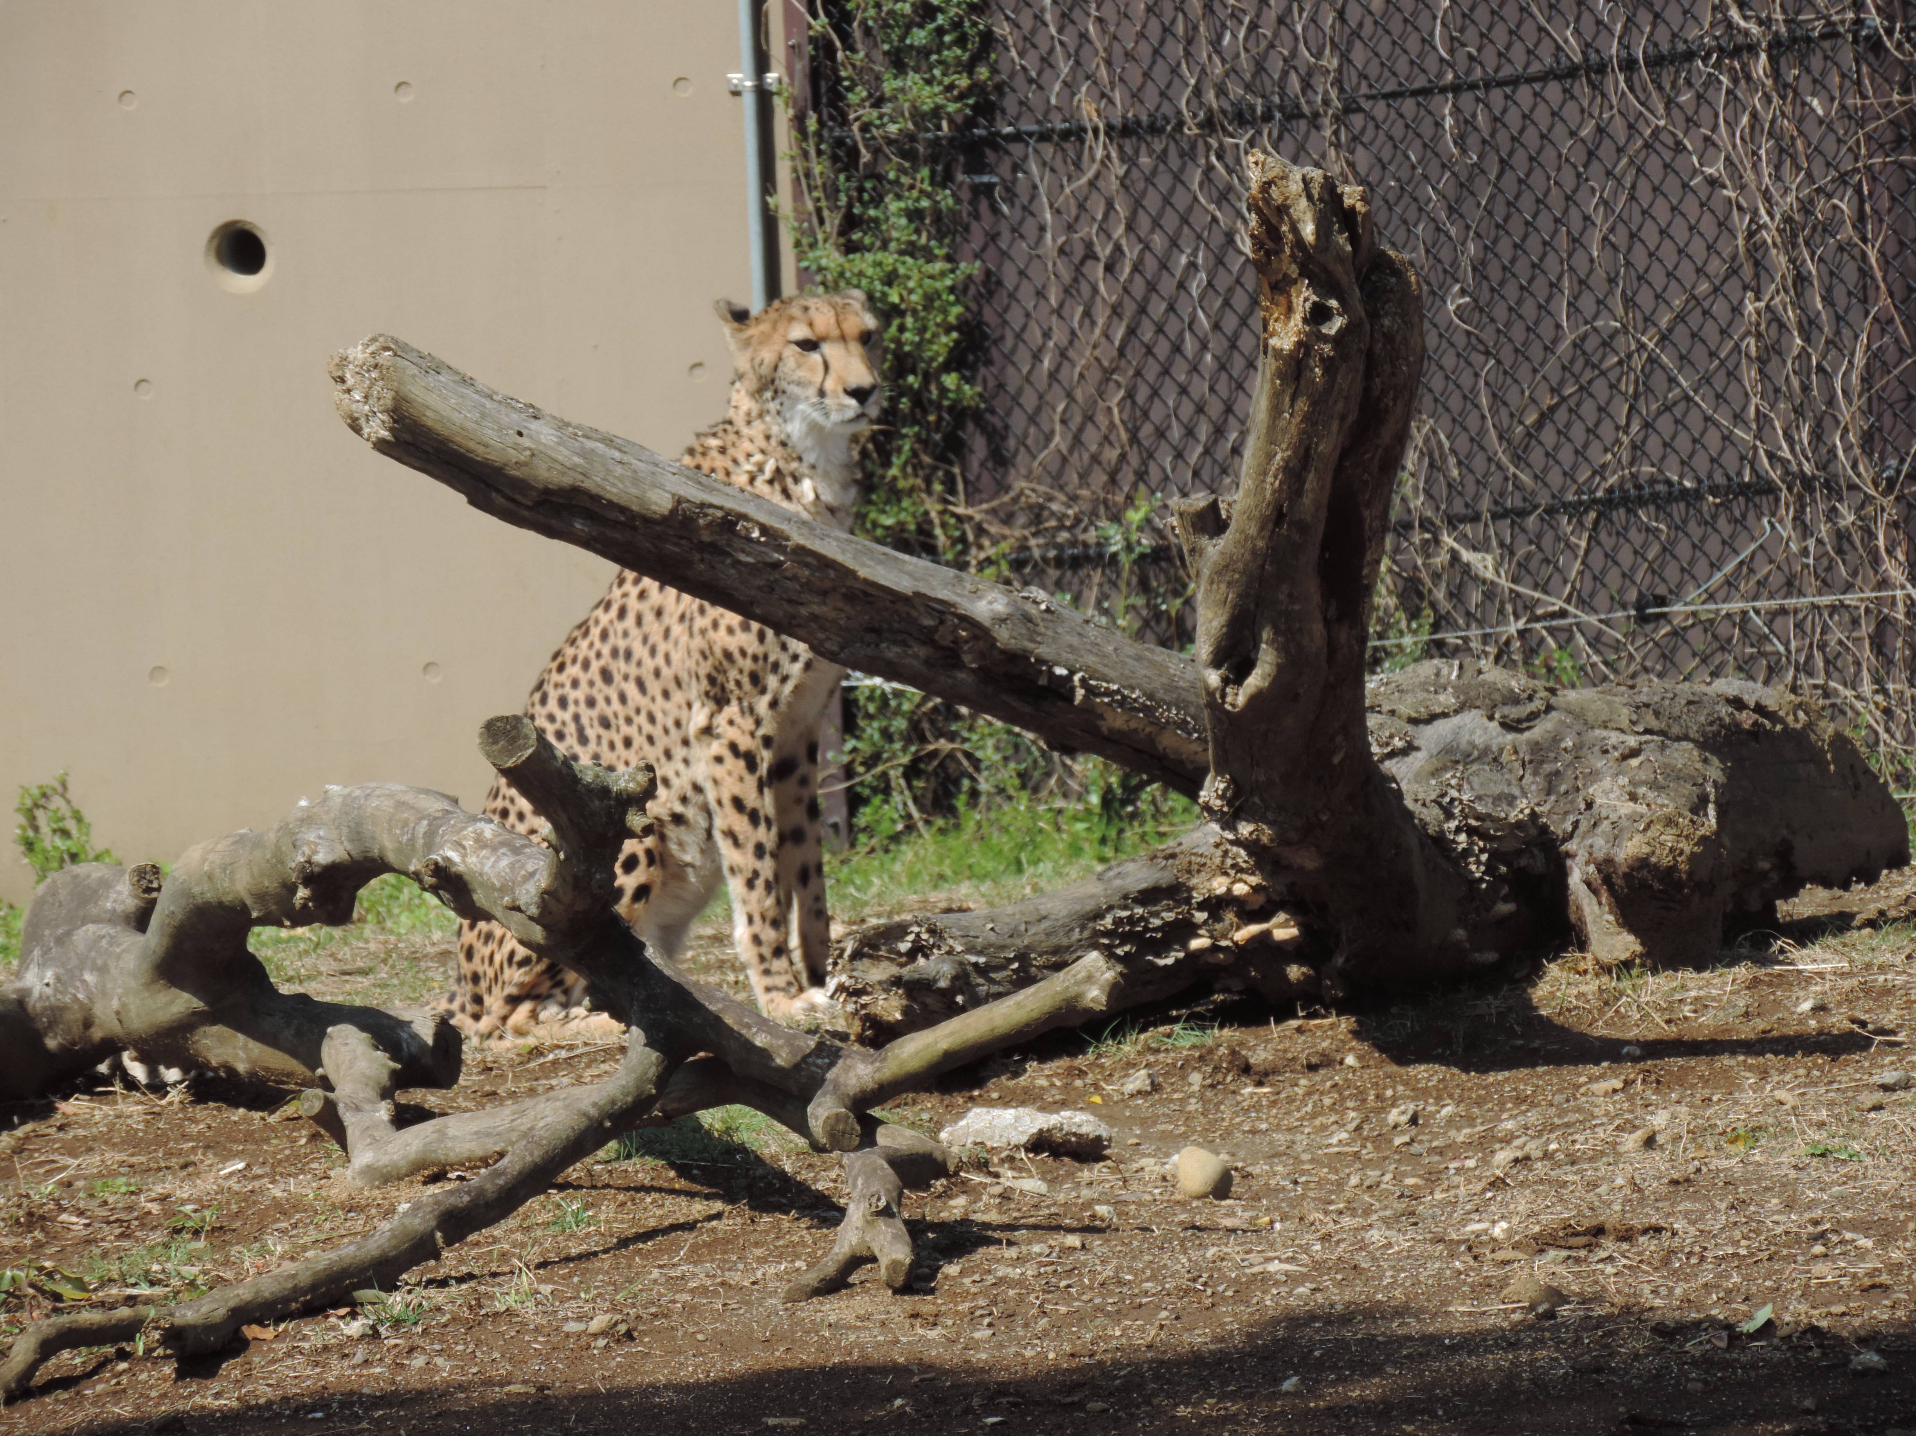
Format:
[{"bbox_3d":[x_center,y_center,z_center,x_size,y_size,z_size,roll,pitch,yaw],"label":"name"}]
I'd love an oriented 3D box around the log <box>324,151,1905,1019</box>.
[{"bbox_3d":[0.218,-0.191,27.000,2.100,1.140,0.950,-4,5,-15],"label":"log"}]

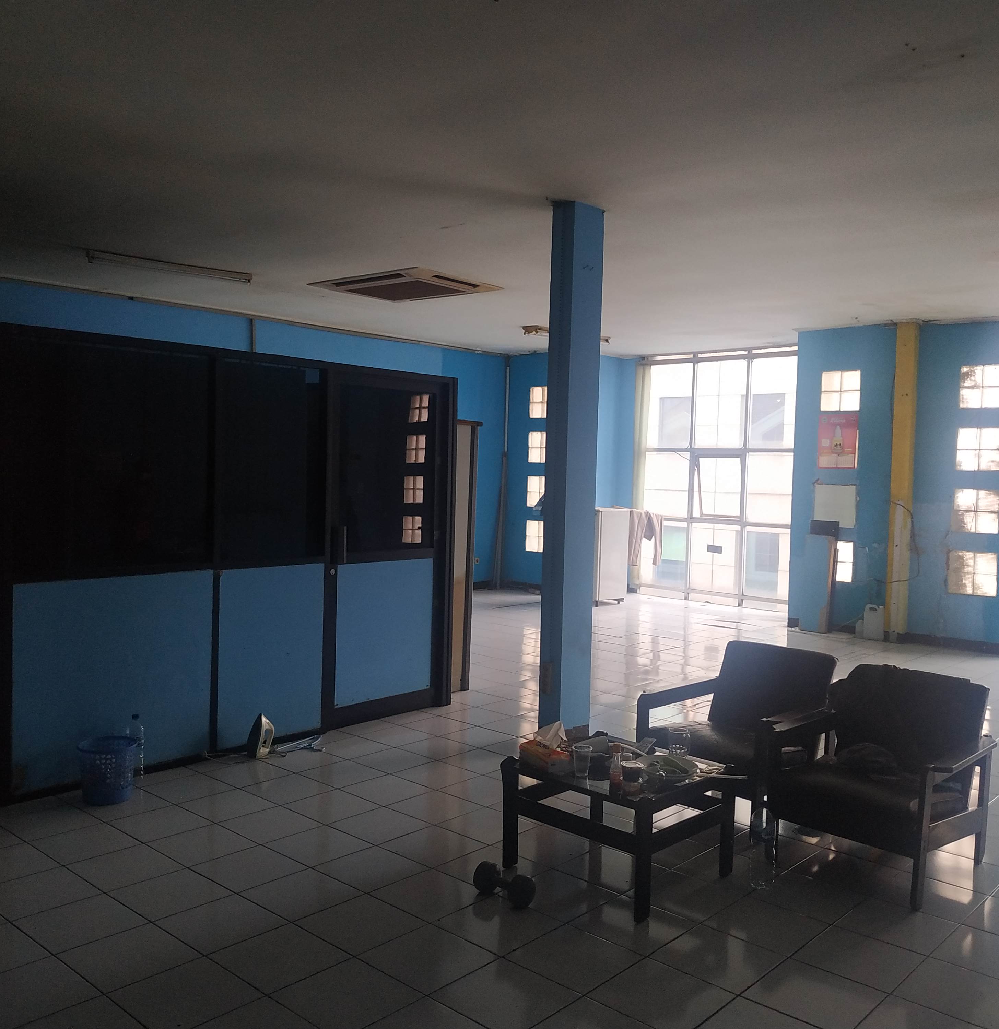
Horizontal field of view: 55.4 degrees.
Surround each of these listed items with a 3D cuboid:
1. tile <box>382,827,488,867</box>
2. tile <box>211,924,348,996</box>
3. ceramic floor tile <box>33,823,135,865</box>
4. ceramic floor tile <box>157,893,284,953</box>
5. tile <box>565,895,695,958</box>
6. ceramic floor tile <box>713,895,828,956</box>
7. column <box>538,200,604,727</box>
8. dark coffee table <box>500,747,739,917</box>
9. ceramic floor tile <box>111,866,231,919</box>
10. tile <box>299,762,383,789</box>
[{"bbox_3d":[-0.247,1.255,3.589,0.300,0.010,0.300,3,2,42],"label":"tile"},{"bbox_3d":[-0.628,1.270,2.720,0.297,0.010,0.297,3,2,42],"label":"tile"},{"bbox_3d":[-1.529,1.222,3.518,0.300,0.010,0.300,3,2,42],"label":"ceramic floor tile"},{"bbox_3d":[-0.852,1.257,2.919,0.297,0.010,0.297,3,2,42],"label":"ceramic floor tile"},{"bbox_3d":[0.446,1.371,3.177,0.300,0.010,0.300,4,4,42],"label":"tile"},{"bbox_3d":[0.841,1.303,3.022,0.297,0.010,0.297,3,2,42],"label":"ceramic floor tile"},{"bbox_3d":[0.373,-0.157,4.973,0.140,2.830,0.235,4,4,42],"label":"column"},{"bbox_3d":[0.455,1.133,3.583,0.610,0.420,0.600,4,4,42],"label":"dark coffee table"},{"bbox_3d":[-1.076,1.241,3.112,0.300,0.010,0.300,3,2,42],"label":"ceramic floor tile"},{"bbox_3d":[-0.725,1.216,4.438,0.300,0.010,0.300,3,2,42],"label":"tile"}]

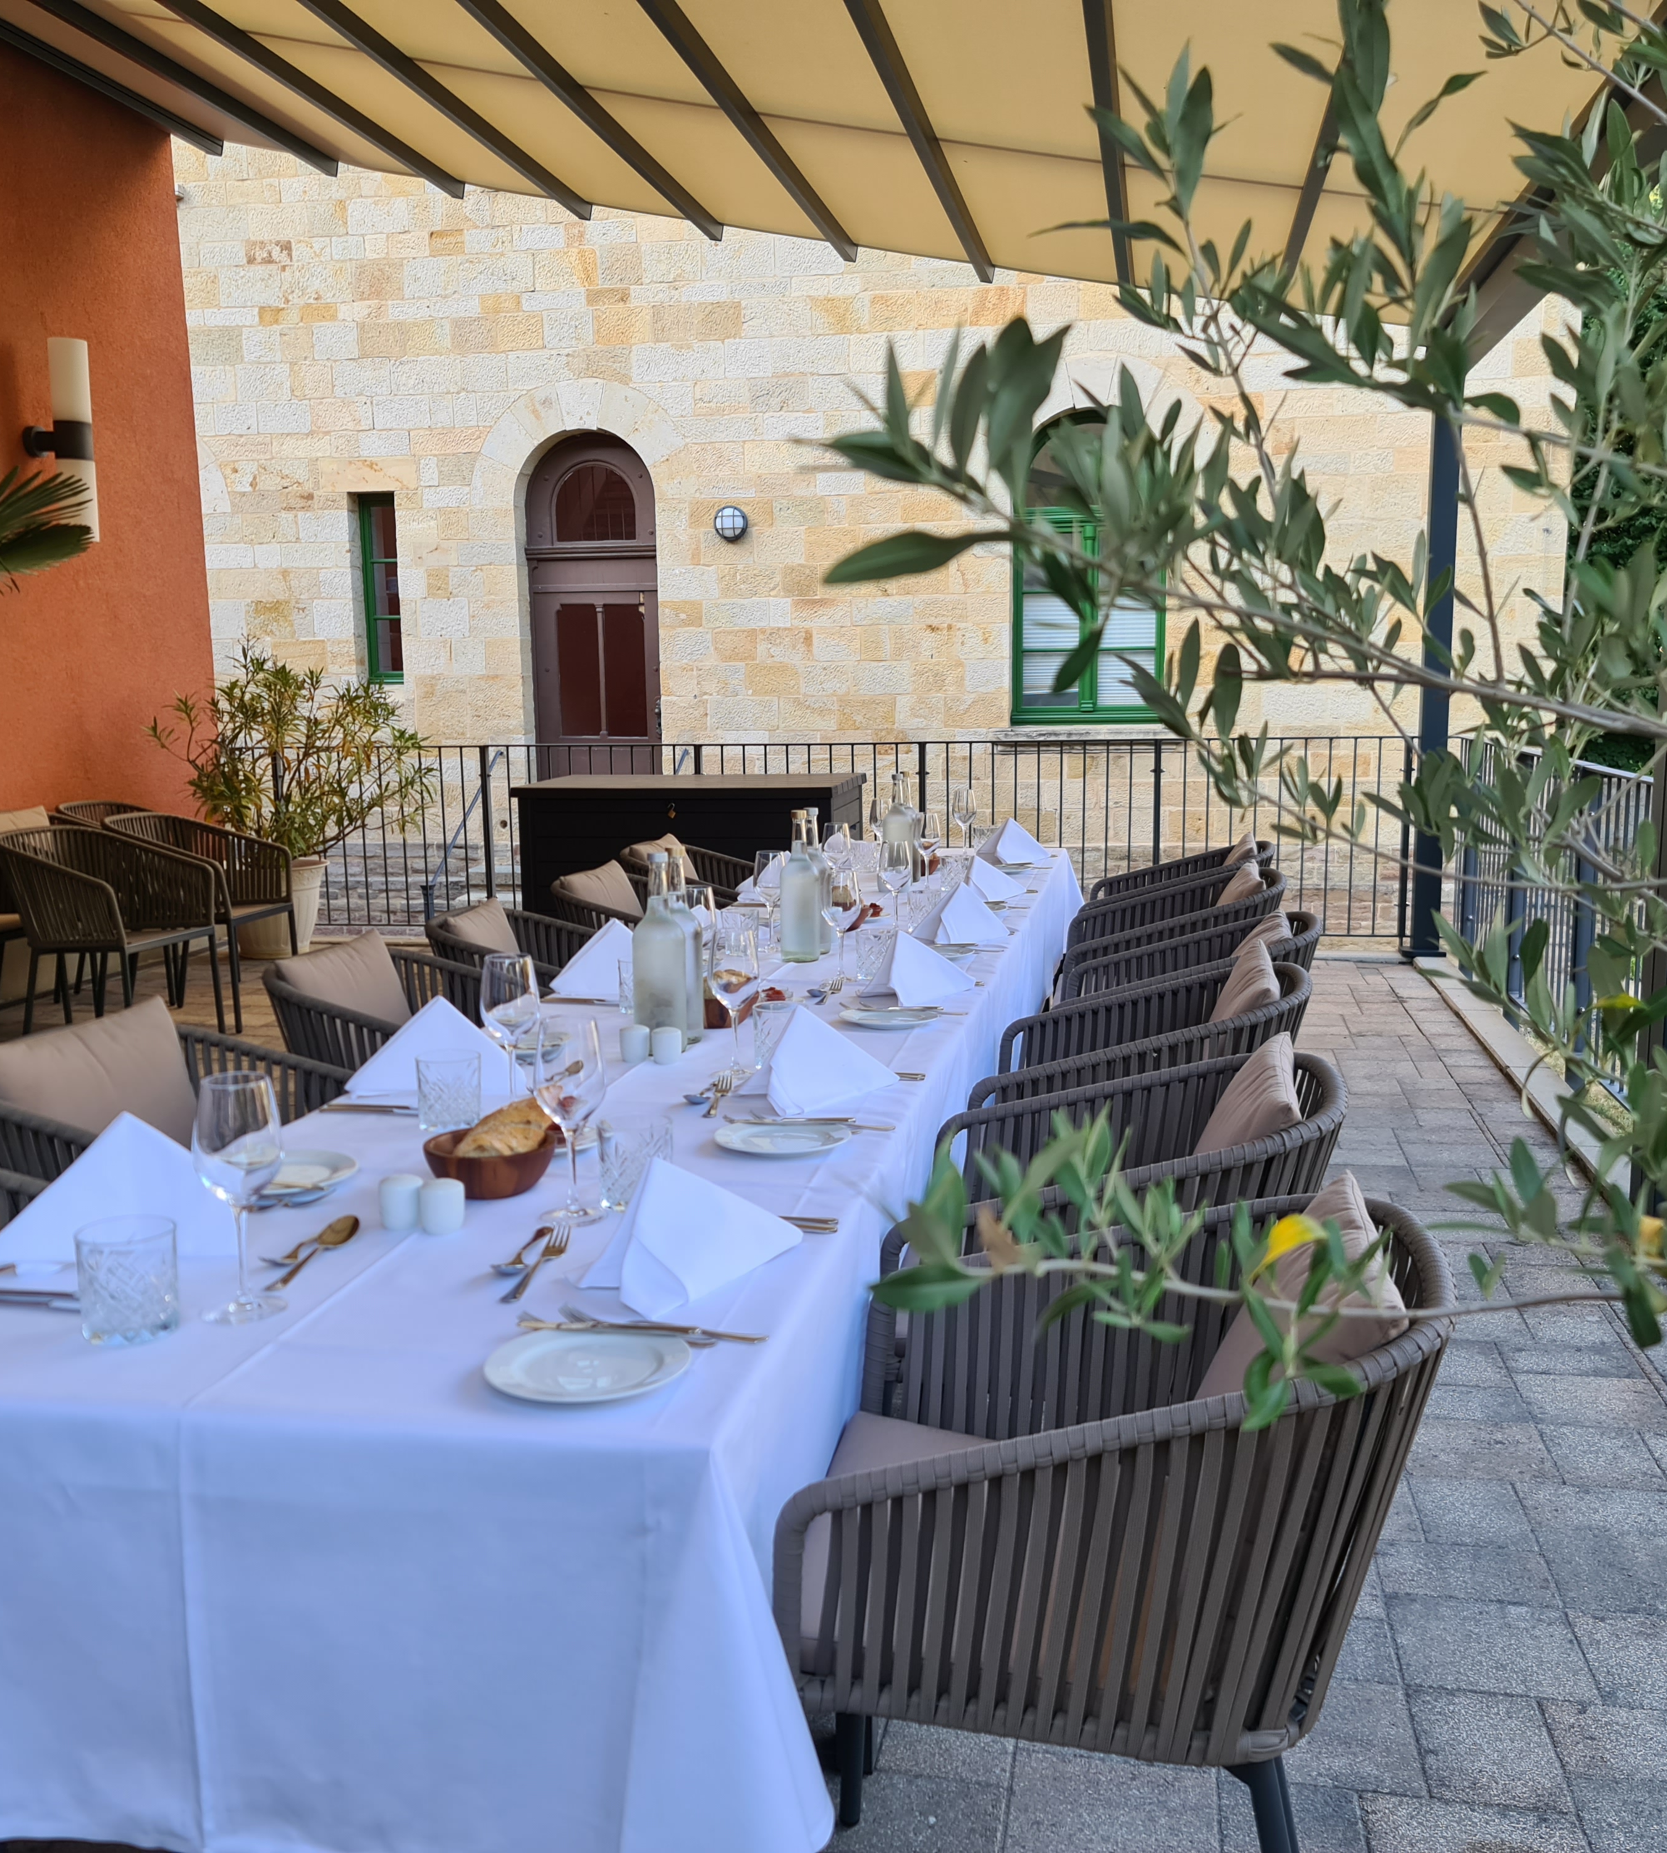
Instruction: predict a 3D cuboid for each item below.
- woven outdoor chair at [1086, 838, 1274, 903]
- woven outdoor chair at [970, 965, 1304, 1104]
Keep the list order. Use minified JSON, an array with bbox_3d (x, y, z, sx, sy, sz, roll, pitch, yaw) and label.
[{"bbox_3d":[1.046,0.146,5.504,0.625,0.800,0.600,1,8,11],"label":"woven outdoor chair"},{"bbox_3d":[0.557,0.473,3.241,0.596,0.823,0.563,1,8,11],"label":"woven outdoor chair"}]

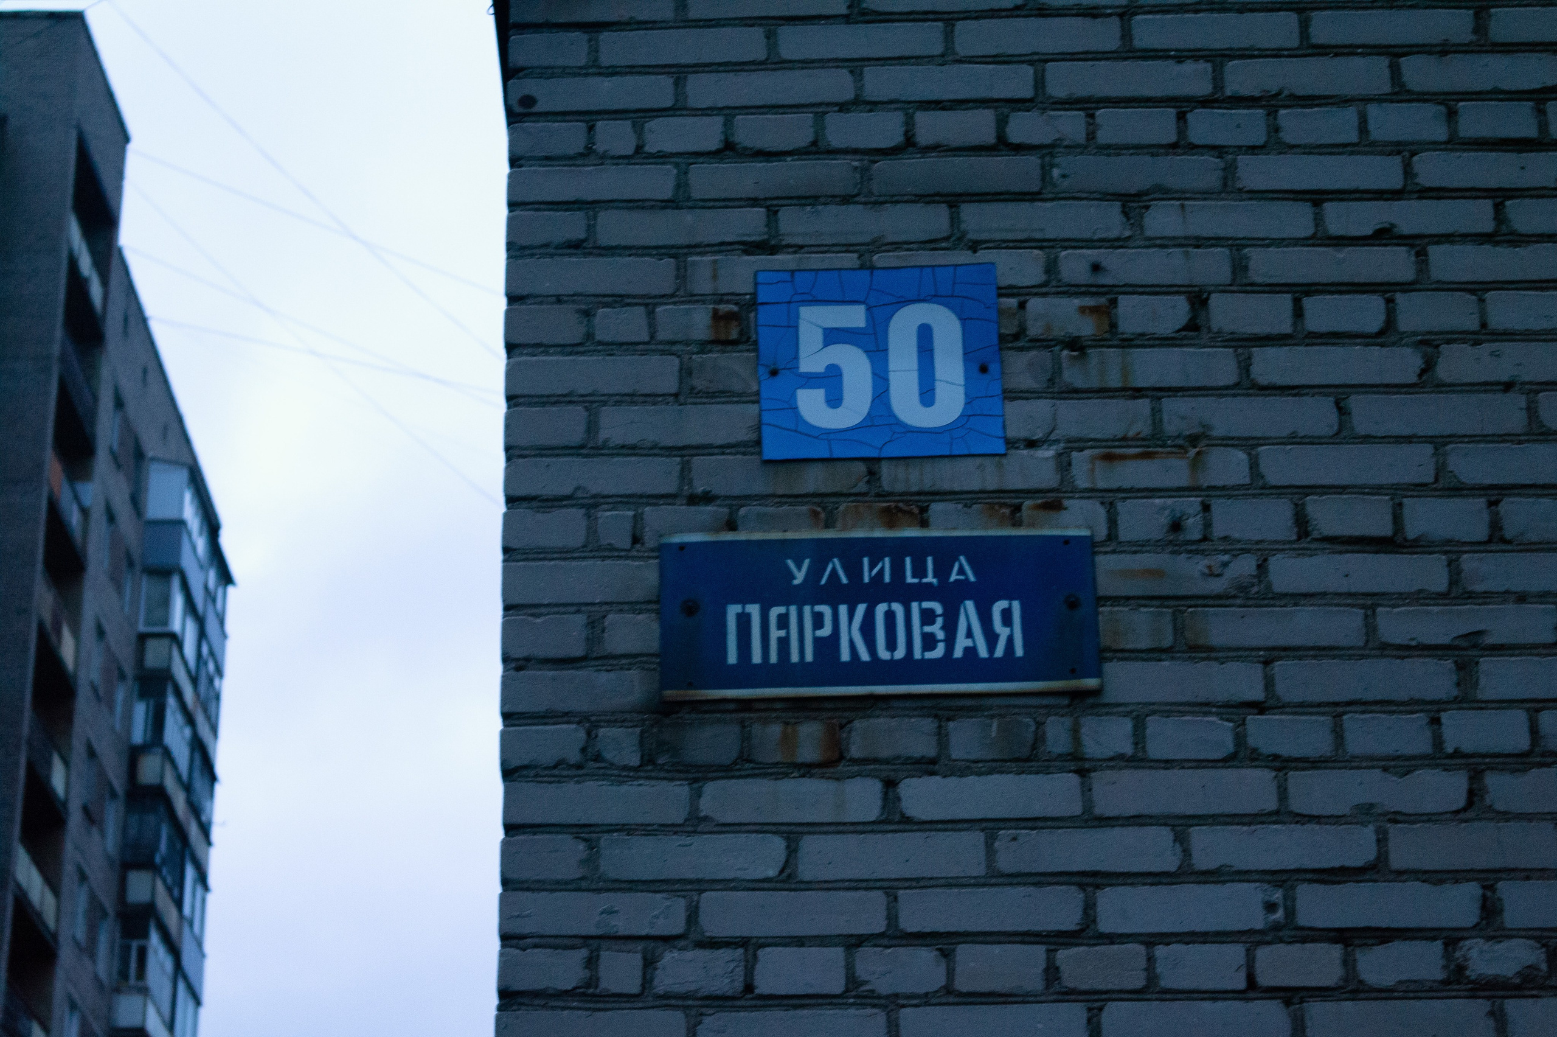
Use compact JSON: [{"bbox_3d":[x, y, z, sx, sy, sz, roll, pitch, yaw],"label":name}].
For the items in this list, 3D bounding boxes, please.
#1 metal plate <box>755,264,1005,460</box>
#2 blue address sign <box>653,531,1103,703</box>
[{"bbox_3d":[0.145,-0.220,4.721,0.343,0.301,0.014,-1,-24,1],"label":"metal plate"},{"bbox_3d":[0.138,0.135,4.558,0.595,0.237,0.028,-1,-24,1],"label":"blue address sign"}]

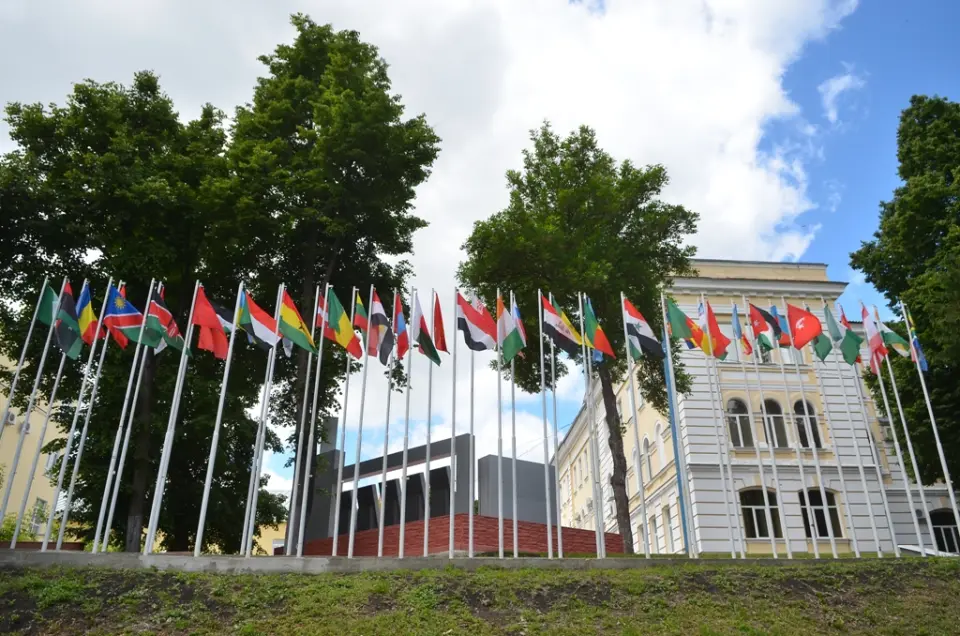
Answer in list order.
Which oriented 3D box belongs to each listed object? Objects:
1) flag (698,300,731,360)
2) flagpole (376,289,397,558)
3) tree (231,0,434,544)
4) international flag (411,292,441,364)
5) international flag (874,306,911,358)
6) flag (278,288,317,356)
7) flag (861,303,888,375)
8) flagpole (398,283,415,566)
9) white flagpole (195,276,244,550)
[{"bbox_3d":[5.789,0.269,16.290,0.637,1.485,0.400,1,-23,-3],"label":"flag"},{"bbox_3d":[-2.196,2.254,16.034,0.080,6.592,0.080,1,-23,-2],"label":"flagpole"},{"bbox_3d":[-5.081,-2.537,22.124,7.600,19.700,7.400,1,-23,-2],"label":"tree"},{"bbox_3d":[-1.246,0.221,15.496,0.850,1.600,0.300,18,-29,-36],"label":"international flag"},{"bbox_3d":[10.519,0.333,16.970,0.854,1.438,0.400,1,-23,-3],"label":"international flag"},{"bbox_3d":[-4.205,0.127,15.414,0.950,1.500,0.300,18,-29,-36],"label":"flag"},{"bbox_3d":[9.679,0.502,16.303,0.900,1.600,0.300,18,-29,-36],"label":"flag"},{"bbox_3d":[-1.552,2.021,14.422,0.090,6.000,0.090,0,-23,0],"label":"flagpole"},{"bbox_3d":[-5.544,1.932,14.261,0.090,6.000,0.090,0,-23,0],"label":"white flagpole"}]

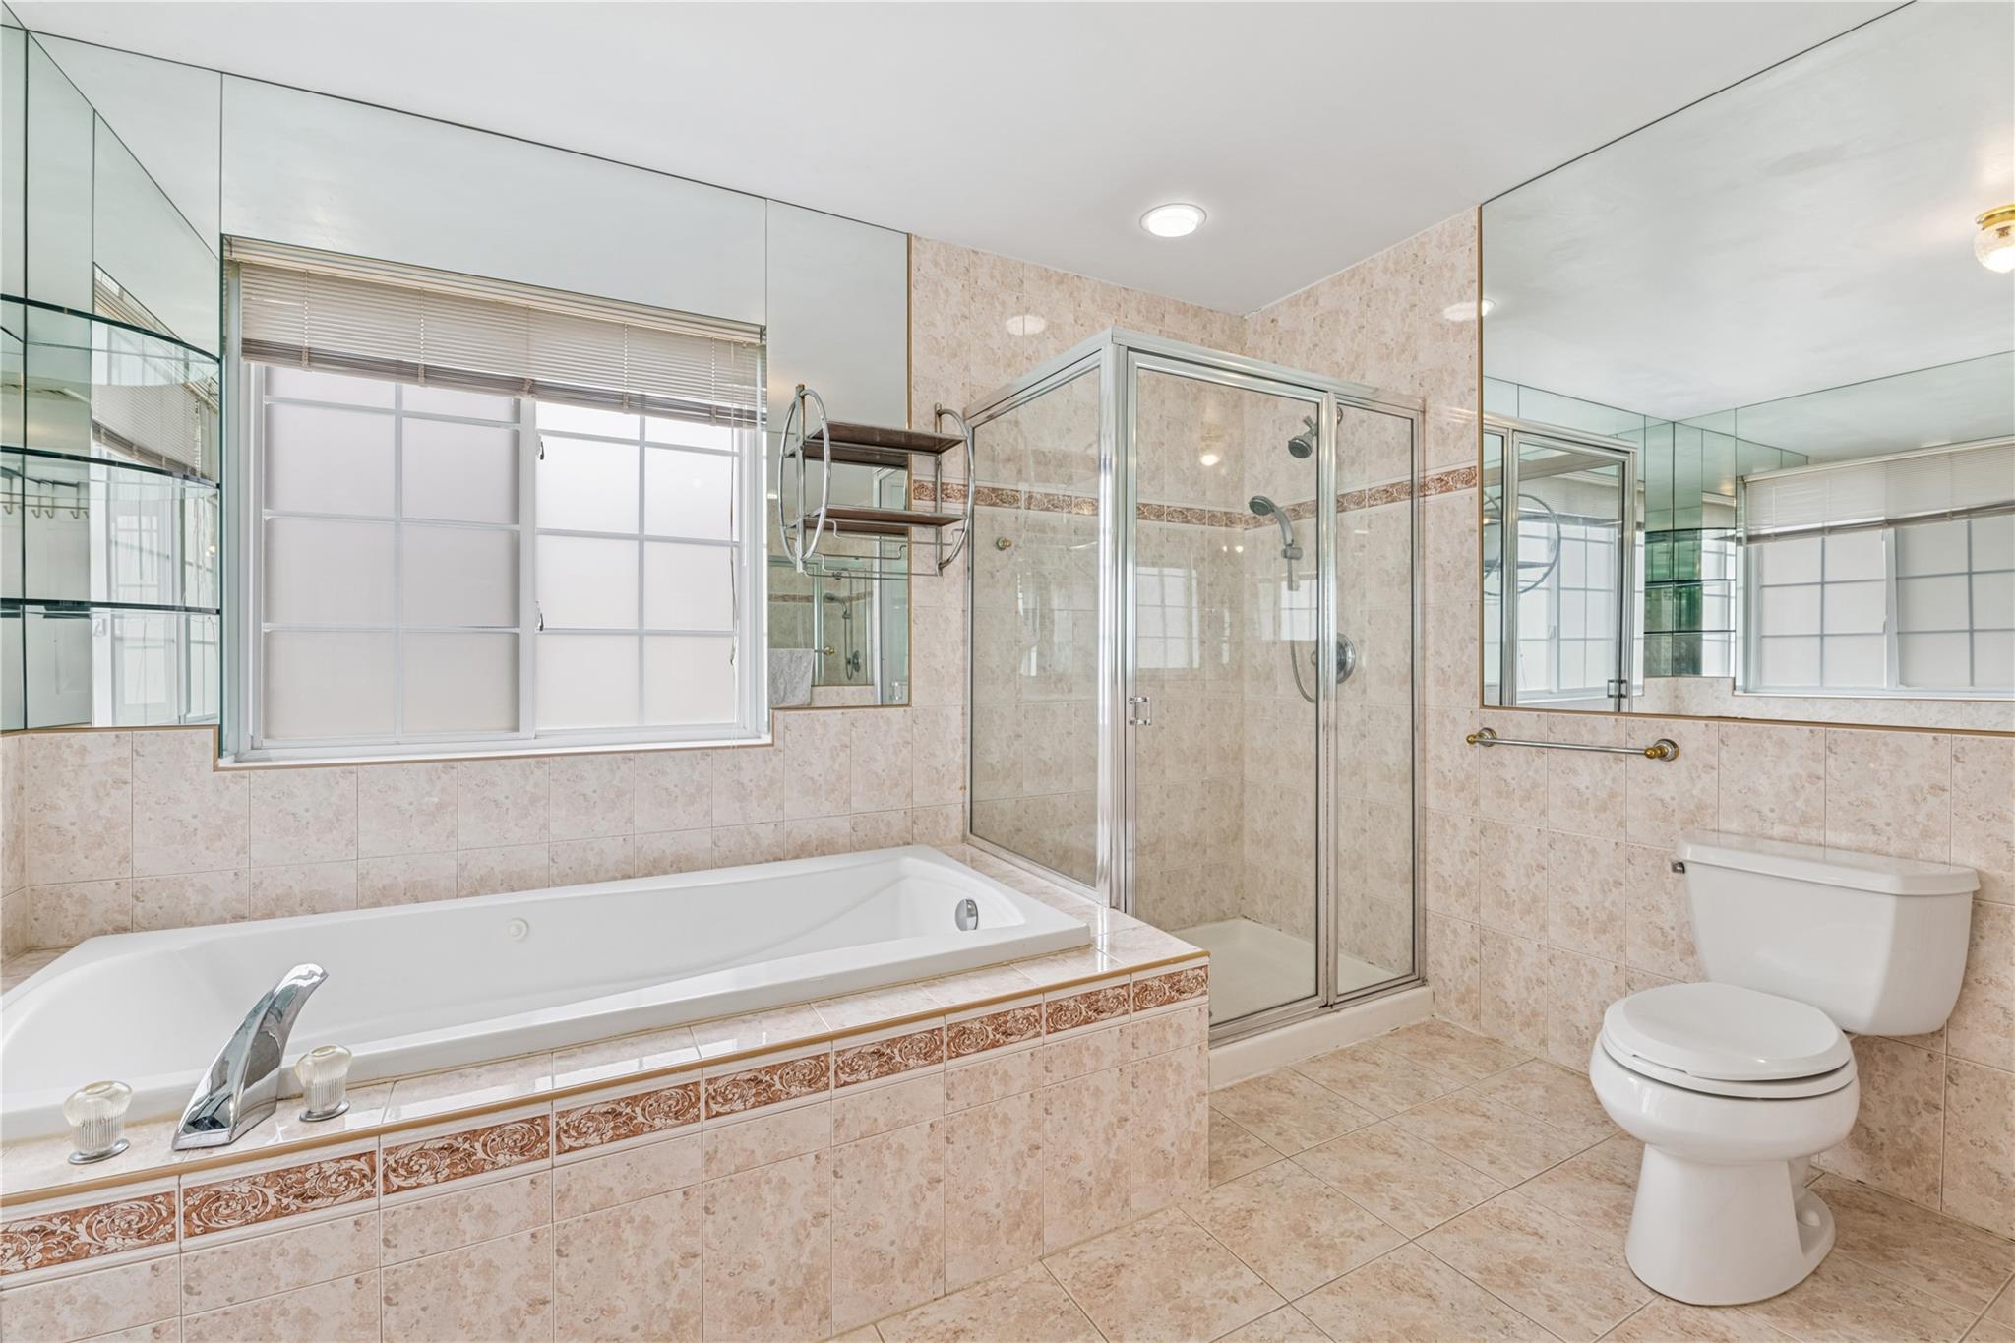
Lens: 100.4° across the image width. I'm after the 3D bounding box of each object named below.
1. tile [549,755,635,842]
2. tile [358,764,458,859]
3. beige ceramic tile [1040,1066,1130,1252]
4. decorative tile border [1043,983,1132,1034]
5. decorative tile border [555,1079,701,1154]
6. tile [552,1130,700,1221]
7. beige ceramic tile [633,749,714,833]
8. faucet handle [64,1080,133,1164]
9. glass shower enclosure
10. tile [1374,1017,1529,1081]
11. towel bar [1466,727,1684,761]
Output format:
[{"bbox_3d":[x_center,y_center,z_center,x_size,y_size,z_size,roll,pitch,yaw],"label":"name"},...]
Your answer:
[{"bbox_3d":[-1.120,0.336,2.267,0.203,0.226,0.010,-1,1,-27],"label":"tile"},{"bbox_3d":[-1.482,0.340,2.083,0.203,0.226,0.010,-1,1,-27],"label":"tile"},{"bbox_3d":[0.156,0.946,1.631,0.204,0.321,0.010,0,0,-27],"label":"beige ceramic tile"},{"bbox_3d":[0.153,0.639,1.586,0.200,0.070,0.012,-1,1,-28],"label":"decorative tile border"},{"bbox_3d":[-0.564,0.664,1.256,0.198,0.062,0.010,0,0,-27],"label":"decorative tile border"},{"bbox_3d":[-0.551,0.735,1.227,0.199,0.077,0.010,-1,1,-28],"label":"tile"},{"bbox_3d":[-0.954,0.343,2.405,0.210,0.227,0.010,0,0,-27],"label":"beige ceramic tile"},{"bbox_3d":[-1.137,0.565,1.052,0.058,0.074,0.058,0,0,-27],"label":"faucet handle"},{"bbox_3d":[0.595,0.072,2.698,1.197,1.857,0.778,-1,1,-29],"label":"glass shower enclosure"},{"bbox_3d":[1.253,1.077,2.383,0.315,0.010,0.316,-1,1,-28],"label":"tile"},{"bbox_3d":[1.459,0.191,2.208,0.080,0.056,0.510,-1,1,-28],"label":"towel bar"}]

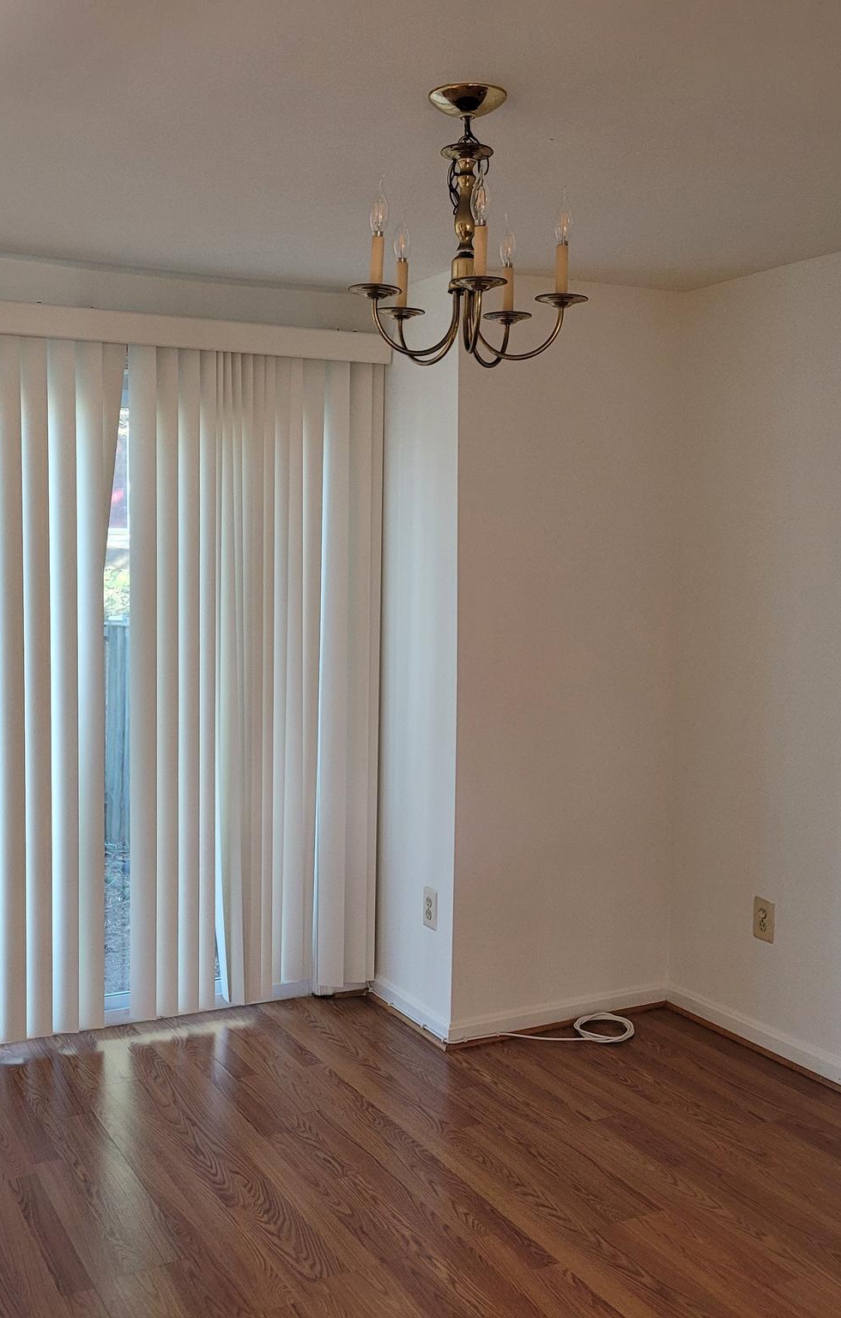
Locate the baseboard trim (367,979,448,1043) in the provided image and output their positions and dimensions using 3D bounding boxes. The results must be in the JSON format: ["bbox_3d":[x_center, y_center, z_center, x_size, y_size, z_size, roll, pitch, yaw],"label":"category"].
[{"bbox_3d":[-0.046,1.113,4.197,0.029,0.076,0.577,-2,5,-28],"label":"baseboard trim"}]

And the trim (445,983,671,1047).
[{"bbox_3d":[0.456,1.120,4.154,0.856,0.078,0.029,-2,5,-28],"label":"trim"}]

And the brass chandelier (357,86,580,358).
[{"bbox_3d":[0.084,-0.790,2.419,0.437,0.471,0.437,1,5,0],"label":"brass chandelier"}]

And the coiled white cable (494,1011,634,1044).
[{"bbox_3d":[0.478,1.150,4.089,0.432,0.029,0.204,-2,5,-28],"label":"coiled white cable"}]

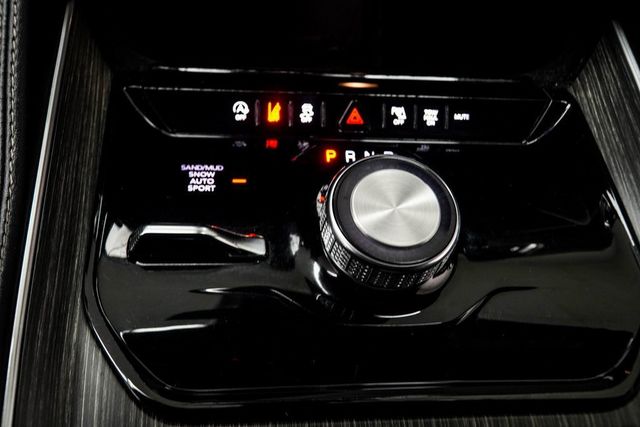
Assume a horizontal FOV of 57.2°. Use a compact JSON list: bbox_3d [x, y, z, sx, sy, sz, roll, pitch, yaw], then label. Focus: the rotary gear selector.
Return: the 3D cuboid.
[{"bbox_3d":[0.033,0.003,0.273,0.062,0.022,0.062,3,59,-3],"label":"rotary gear selector"}]

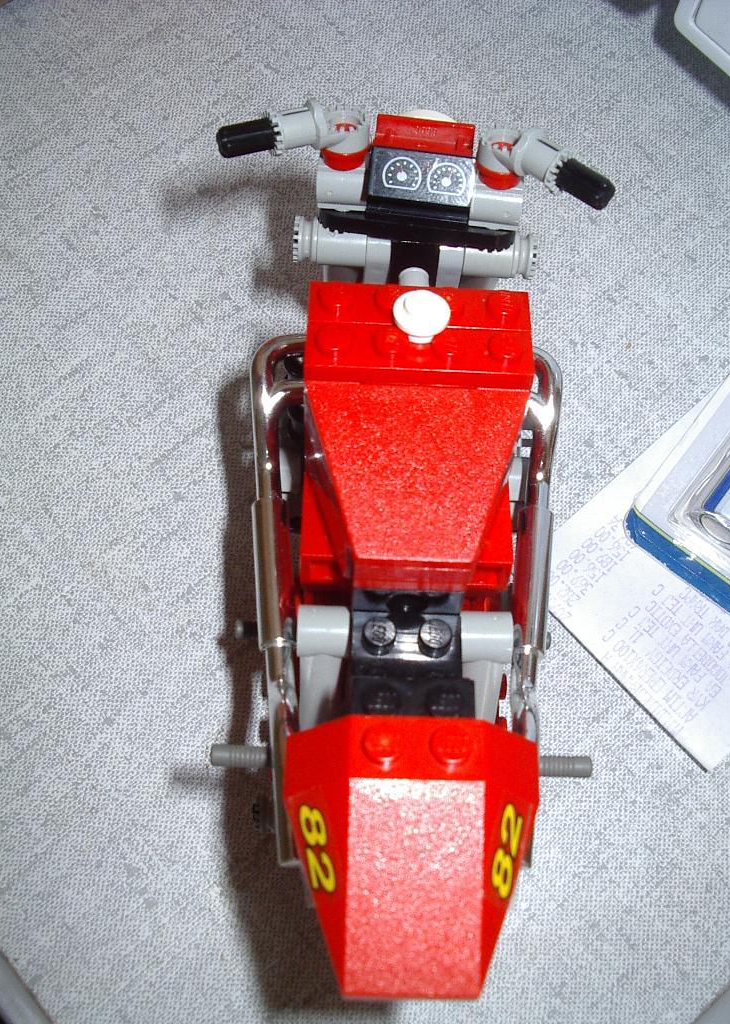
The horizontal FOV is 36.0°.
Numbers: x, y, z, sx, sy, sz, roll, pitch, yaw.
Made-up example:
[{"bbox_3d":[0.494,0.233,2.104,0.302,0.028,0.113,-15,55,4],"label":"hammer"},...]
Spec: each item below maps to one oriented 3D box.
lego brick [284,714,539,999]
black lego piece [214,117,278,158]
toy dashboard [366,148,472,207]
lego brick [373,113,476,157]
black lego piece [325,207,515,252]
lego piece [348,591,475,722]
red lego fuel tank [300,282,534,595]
[{"bbox_3d":[0.006,0.042,0.137,0.032,0.011,0.032,2,58,-1],"label":"lego brick"},{"bbox_3d":[-0.018,-0.055,0.165,0.010,0.005,0.005,-17,60,-13],"label":"black lego piece"},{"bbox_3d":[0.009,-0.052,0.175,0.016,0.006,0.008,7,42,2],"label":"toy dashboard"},{"bbox_3d":[0.010,-0.059,0.182,0.016,0.007,0.008,7,58,2],"label":"lego brick"},{"bbox_3d":[0.008,-0.049,0.183,0.032,0.004,0.008,7,58,2],"label":"black lego piece"},{"bbox_3d":[0.006,0.020,0.156,0.017,0.011,0.023,2,58,-1],"label":"lego piece"},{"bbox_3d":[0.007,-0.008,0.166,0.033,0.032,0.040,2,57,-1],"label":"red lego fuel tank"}]

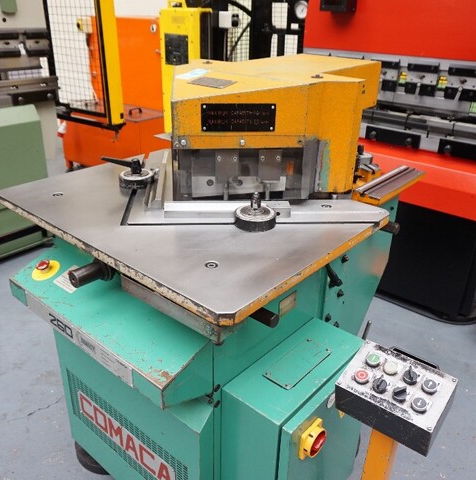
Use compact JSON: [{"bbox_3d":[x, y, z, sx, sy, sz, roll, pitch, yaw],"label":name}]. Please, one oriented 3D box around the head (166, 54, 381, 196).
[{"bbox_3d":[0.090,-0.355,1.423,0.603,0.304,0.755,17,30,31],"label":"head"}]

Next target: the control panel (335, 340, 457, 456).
[{"bbox_3d":[0.324,0.307,0.985,0.196,0.096,0.153,20,45,35],"label":"control panel"}]

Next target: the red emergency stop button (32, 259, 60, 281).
[{"bbox_3d":[-0.513,0.068,1.265,0.078,0.031,0.078,21,48,37],"label":"red emergency stop button"}]

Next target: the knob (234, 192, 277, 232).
[{"bbox_3d":[0.041,-0.076,1.128,0.098,0.080,0.098,1,25,0],"label":"knob"}]

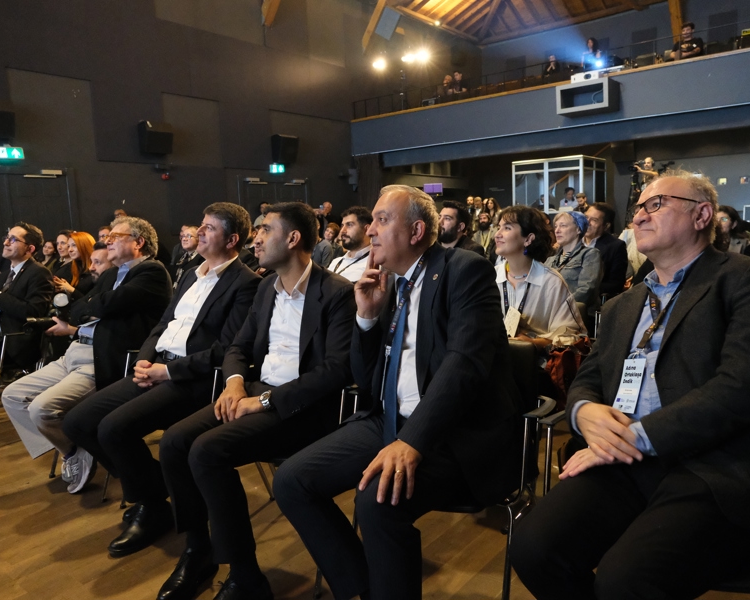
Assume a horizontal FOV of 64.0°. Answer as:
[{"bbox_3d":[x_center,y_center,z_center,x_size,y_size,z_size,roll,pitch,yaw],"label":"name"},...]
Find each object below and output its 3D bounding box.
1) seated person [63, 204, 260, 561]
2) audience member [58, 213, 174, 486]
[{"bbox_3d":[-0.847,0.249,2.545,0.560,1.320,0.860,3,9,38],"label":"seated person"},{"bbox_3d":[-1.327,0.239,2.922,0.580,1.285,0.860,3,9,38],"label":"audience member"}]

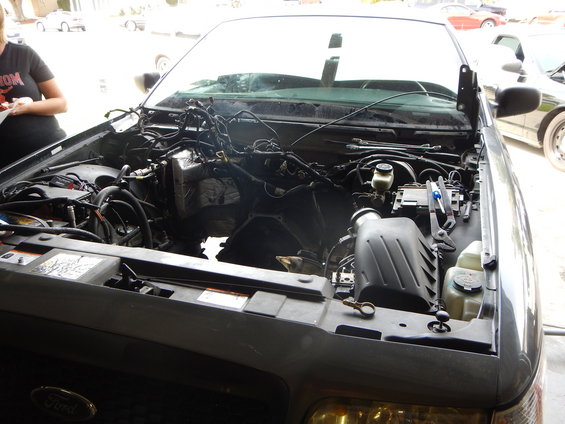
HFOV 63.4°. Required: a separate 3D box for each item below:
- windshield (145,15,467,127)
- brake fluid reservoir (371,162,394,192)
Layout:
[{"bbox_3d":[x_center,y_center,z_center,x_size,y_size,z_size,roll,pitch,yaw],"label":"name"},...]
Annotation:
[{"bbox_3d":[0.124,-0.718,2.258,1.570,0.130,0.880,7,54,16],"label":"windshield"},{"bbox_3d":[0.359,-0.123,1.640,0.080,0.092,0.090,7,25,16],"label":"brake fluid reservoir"}]

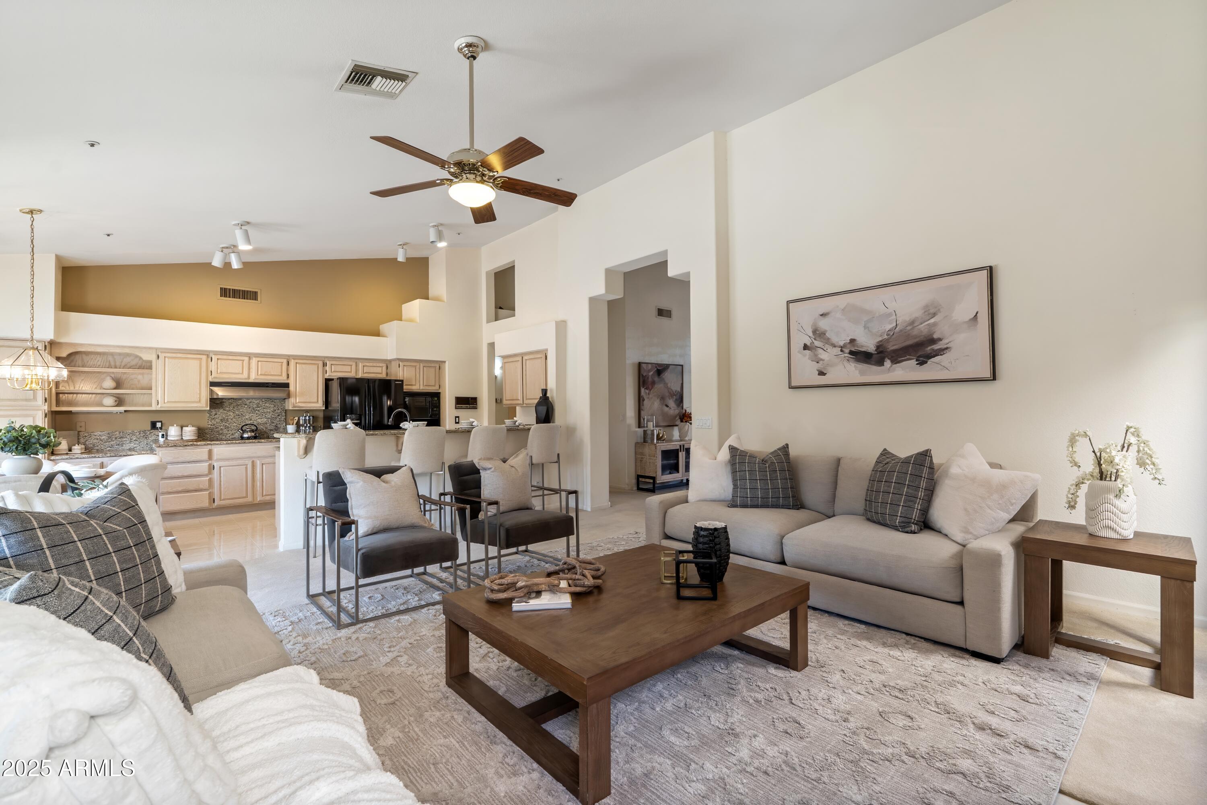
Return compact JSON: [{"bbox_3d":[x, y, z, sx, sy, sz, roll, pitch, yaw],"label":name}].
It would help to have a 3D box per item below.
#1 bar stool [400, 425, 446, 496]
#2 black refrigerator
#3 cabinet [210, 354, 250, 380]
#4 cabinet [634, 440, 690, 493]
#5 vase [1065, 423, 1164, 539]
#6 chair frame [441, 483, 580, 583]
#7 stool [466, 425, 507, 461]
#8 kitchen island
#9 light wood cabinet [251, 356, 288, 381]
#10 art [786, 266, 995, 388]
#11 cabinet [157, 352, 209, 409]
[{"bbox_3d":[-1.950,0.820,5.577,0.469,1.124,0.479,0,-1,-41],"label":"bar stool"},{"bbox_3d":[-3.577,0.559,7.952,0.915,1.775,0.860,1,-1,-44],"label":"black refrigerator"},{"bbox_3d":[-4.981,-0.462,7.123,0.435,0.336,0.330,1,-1,-44],"label":"cabinet"},{"bbox_3d":[1.217,1.079,9.384,1.380,0.770,0.430,1,-1,-44],"label":"cabinet"},{"bbox_3d":[2.735,0.413,2.883,0.300,0.595,0.380,0,-1,-41],"label":"vase"},{"bbox_3d":[-0.781,1.038,4.385,0.850,0.630,0.710,0,-1,-42],"label":"chair frame"},{"bbox_3d":[-1.474,0.854,6.225,0.490,1.150,0.500,1,-1,-44],"label":"stool"},{"bbox_3d":[-2.049,0.837,6.058,3.010,1.095,0.960,0,-1,-42],"label":"kitchen island"},{"bbox_3d":[-4.642,-0.463,7.416,0.442,0.340,0.320,0,-1,-41],"label":"light wood cabinet"},{"bbox_3d":[2.402,-0.584,4.691,0.040,0.860,1.665,1,-1,-44],"label":"art"},{"bbox_3d":[-5.335,-0.272,6.799,0.518,0.732,0.320,0,-1,-41],"label":"cabinet"}]

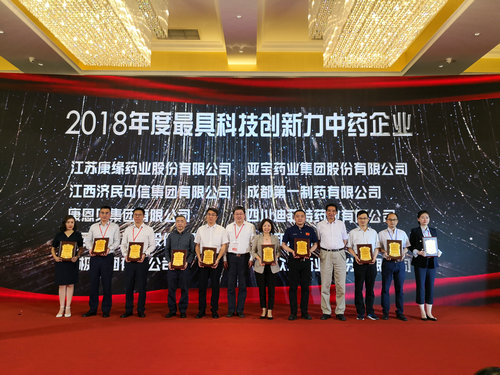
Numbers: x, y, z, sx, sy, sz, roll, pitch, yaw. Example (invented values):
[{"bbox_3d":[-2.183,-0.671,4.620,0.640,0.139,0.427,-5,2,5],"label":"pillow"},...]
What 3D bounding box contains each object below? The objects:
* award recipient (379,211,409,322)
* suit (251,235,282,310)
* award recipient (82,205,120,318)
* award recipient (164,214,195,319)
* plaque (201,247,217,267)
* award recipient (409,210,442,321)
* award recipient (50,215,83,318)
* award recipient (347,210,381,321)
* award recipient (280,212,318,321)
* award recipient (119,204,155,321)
[{"bbox_3d":[2.336,1.258,6.285,0.474,1.684,0.400,0,-9,4],"label":"award recipient"},{"bbox_3d":[0.261,1.344,6.270,0.460,1.168,0.300,0,-8,0],"label":"suit"},{"bbox_3d":[-2.383,1.173,6.294,0.559,1.749,0.400,1,-9,-6],"label":"award recipient"},{"bbox_3d":[-1.119,1.258,6.282,0.459,1.601,0.400,1,-9,-4],"label":"award recipient"},{"bbox_3d":[-0.633,1.089,6.065,0.228,0.315,0.030,2,-16,1],"label":"plaque"},{"bbox_3d":[2.832,1.238,6.288,0.498,1.725,0.400,0,-9,2],"label":"award recipient"},{"bbox_3d":[-2.942,1.254,6.282,0.482,1.592,0.370,2,-9,-10],"label":"award recipient"},{"bbox_3d":[1.837,1.232,6.288,0.505,1.717,0.400,0,-9,4],"label":"award recipient"},{"bbox_3d":[0.810,1.226,6.288,0.543,1.728,0.400,0,-8,0],"label":"award recipient"},{"bbox_3d":[-1.798,1.191,6.292,0.521,1.729,0.400,1,-9,-5],"label":"award recipient"}]

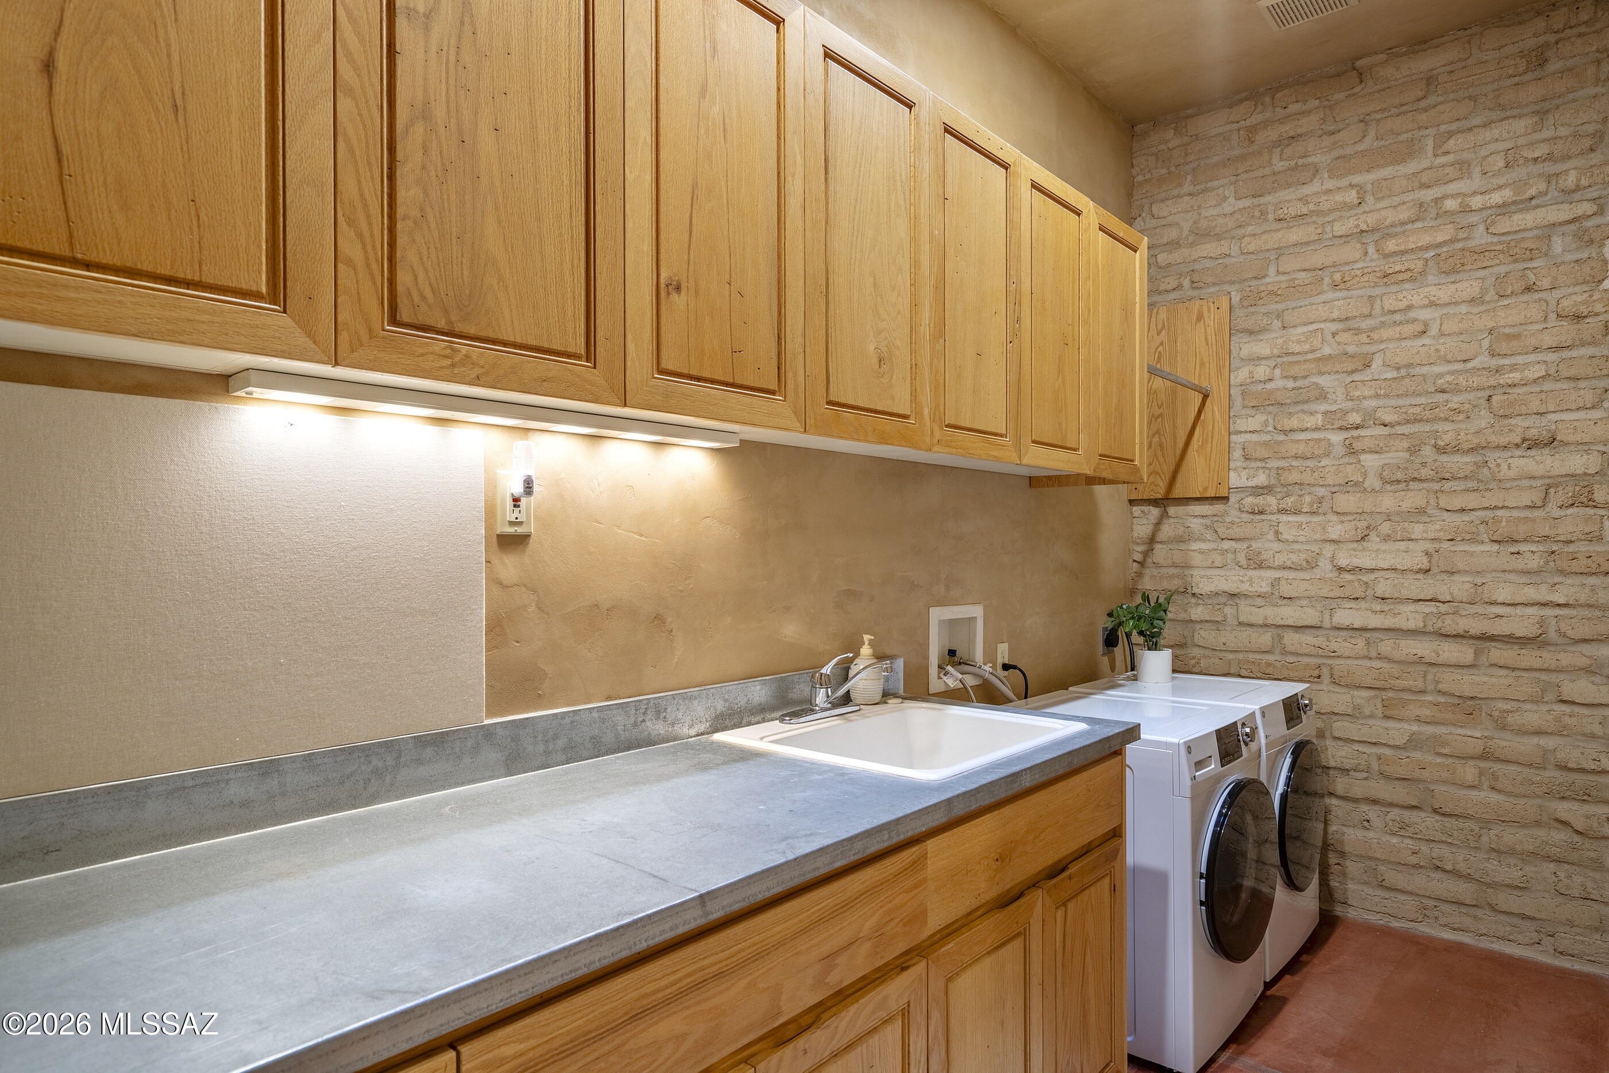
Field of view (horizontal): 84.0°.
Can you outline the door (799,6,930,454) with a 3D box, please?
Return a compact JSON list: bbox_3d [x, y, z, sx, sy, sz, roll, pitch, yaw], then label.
[{"bbox_3d":[0.127,-0.569,1.764,0.021,0.768,0.395,-1,-1,42],"label":"door"}]

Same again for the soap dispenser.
[{"bbox_3d":[0.158,0.340,2.273,0.088,0.167,0.088,0,-1,0],"label":"soap dispenser"}]

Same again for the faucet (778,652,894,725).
[{"bbox_3d":[0.110,0.343,2.049,0.255,0.157,0.255,-1,-1,42],"label":"faucet"}]

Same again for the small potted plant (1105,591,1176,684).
[{"bbox_3d":[1.226,0.358,3.234,0.220,0.325,0.240,-1,-1,42],"label":"small potted plant"}]

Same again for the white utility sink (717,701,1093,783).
[{"bbox_3d":[0.226,0.555,1.962,0.562,0.285,0.640,-1,-1,42],"label":"white utility sink"}]

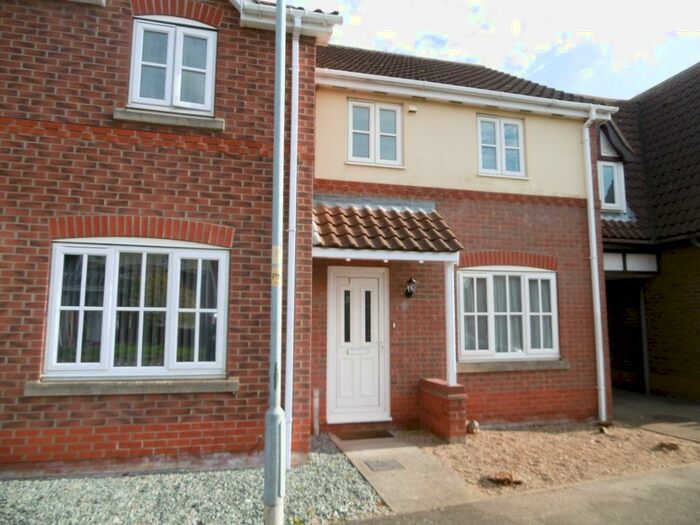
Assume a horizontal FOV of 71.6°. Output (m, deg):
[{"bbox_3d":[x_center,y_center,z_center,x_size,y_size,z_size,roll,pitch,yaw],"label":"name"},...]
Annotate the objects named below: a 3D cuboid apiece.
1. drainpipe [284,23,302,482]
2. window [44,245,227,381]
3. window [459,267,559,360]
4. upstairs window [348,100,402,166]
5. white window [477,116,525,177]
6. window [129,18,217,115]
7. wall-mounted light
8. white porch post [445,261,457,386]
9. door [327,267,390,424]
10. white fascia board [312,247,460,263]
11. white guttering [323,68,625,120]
[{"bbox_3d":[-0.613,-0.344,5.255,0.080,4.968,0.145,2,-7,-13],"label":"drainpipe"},{"bbox_3d":[-2.121,0.511,4.965,1.722,1.330,0.090,2,-7,-13],"label":"window"},{"bbox_3d":[2.417,0.768,7.405,1.685,1.416,0.090,2,-7,-13],"label":"window"},{"bbox_3d":[0.376,-1.909,7.224,0.848,0.953,0.090,2,-7,-13],"label":"upstairs window"},{"bbox_3d":[2.395,-1.827,7.706,0.820,0.970,0.090,2,-7,-13],"label":"white window"},{"bbox_3d":[-1.922,-2.112,5.324,0.879,0.997,0.090,2,-7,-13],"label":"window"},{"bbox_3d":[0.864,0.368,6.893,0.145,0.263,0.190,2,-7,-13],"label":"wall-mounted light"},{"bbox_3d":[1.278,0.776,6.205,0.098,1.580,0.095,2,-7,-13],"label":"white porch post"},{"bbox_3d":[0.119,1.137,6.807,0.904,2.123,0.100,2,-7,-13],"label":"door"},{"bbox_3d":[0.451,-0.102,6.027,1.950,0.125,0.035,2,-7,-14],"label":"white fascia board"},{"bbox_3d":[1.865,-2.541,7.419,5.195,0.188,0.175,2,-7,-13],"label":"white guttering"}]

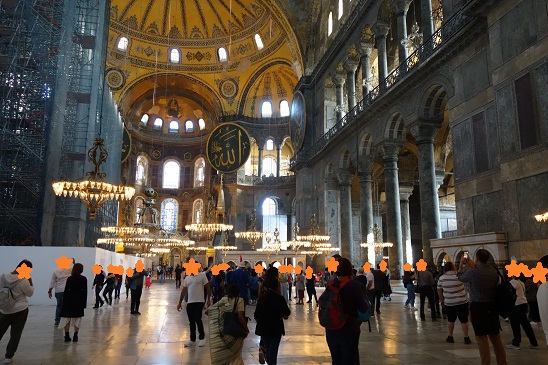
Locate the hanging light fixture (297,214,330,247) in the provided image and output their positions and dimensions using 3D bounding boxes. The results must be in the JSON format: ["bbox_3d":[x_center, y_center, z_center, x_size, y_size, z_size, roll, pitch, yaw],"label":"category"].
[{"bbox_3d":[3.037,3.757,32.758,2.600,2.610,2.600,0,-11,0],"label":"hanging light fixture"}]

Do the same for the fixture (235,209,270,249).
[{"bbox_3d":[-1.996,4.398,40.300,3.400,3.700,3.400,3,-12,-11],"label":"fixture"}]

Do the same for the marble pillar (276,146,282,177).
[{"bbox_3d":[0.796,-3.079,64.000,0.650,5.300,0.650,3,-11,-11],"label":"marble pillar"}]

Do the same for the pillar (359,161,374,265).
[{"bbox_3d":[7.640,3.263,34.738,1.100,10.440,1.100,3,-12,-11],"label":"pillar"}]

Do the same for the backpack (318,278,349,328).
[{"bbox_3d":[0.627,1.291,4.492,0.330,0.520,0.240,-8,-14,34],"label":"backpack"}]

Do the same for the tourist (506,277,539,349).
[{"bbox_3d":[5.066,2.535,8.744,0.600,1.650,0.500,-8,-14,34],"label":"tourist"}]

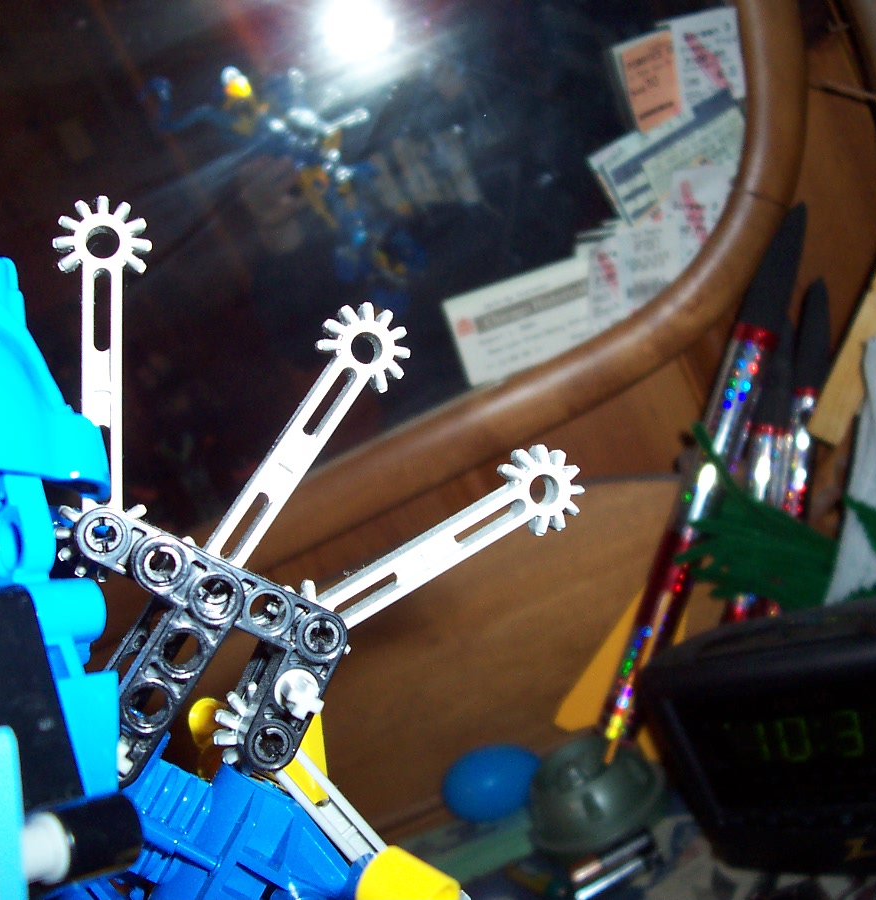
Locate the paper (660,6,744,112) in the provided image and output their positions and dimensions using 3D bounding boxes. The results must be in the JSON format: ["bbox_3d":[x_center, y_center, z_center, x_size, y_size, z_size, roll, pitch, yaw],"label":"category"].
[{"bbox_3d":[0.142,-0.206,0.677,0.038,0.052,0.002,-16,18,0],"label":"paper"}]

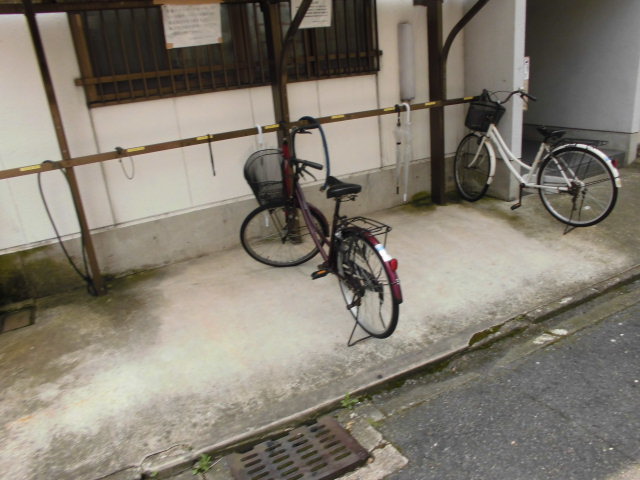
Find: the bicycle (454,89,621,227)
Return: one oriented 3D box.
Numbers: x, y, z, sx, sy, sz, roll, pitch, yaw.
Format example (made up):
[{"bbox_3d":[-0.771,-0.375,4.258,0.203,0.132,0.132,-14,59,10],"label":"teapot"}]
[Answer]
[{"bbox_3d":[1.769,-0.734,4.292,0.560,1.070,1.790,-18,23,-27],"label":"bicycle"}]

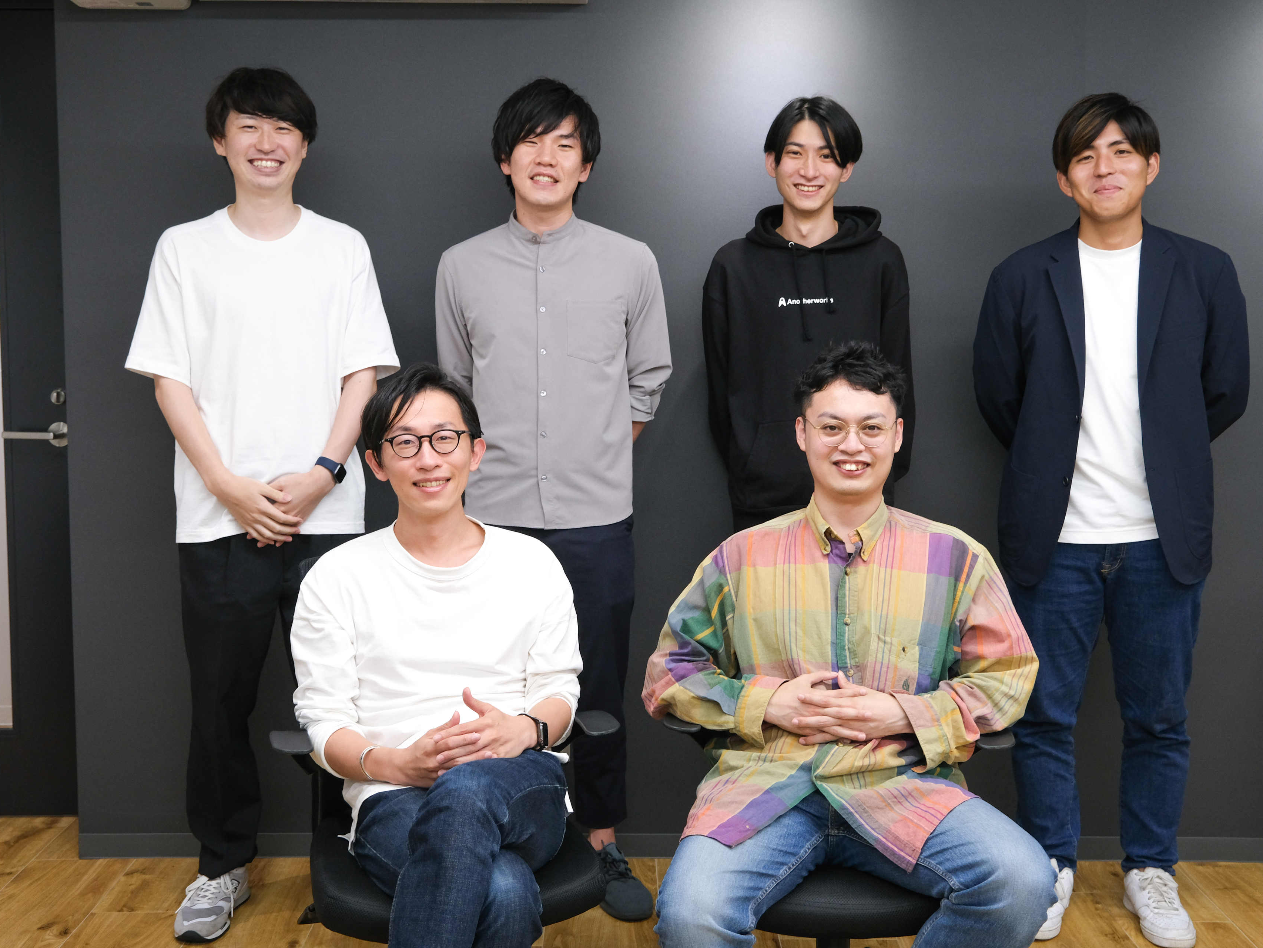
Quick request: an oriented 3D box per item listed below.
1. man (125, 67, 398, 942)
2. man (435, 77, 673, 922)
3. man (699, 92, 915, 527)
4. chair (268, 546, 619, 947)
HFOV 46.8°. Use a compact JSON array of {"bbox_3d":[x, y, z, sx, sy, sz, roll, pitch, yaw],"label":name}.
[{"bbox_3d":[-0.758,0.063,3.032,0.540,1.774,0.340,-1,6,-8],"label":"man"},{"bbox_3d":[-0.174,0.053,3.151,0.490,1.777,0.350,1,6,7],"label":"man"},{"bbox_3d":[0.377,0.072,3.163,0.460,1.743,0.350,1,6,5],"label":"man"},{"bbox_3d":[-0.308,0.581,2.370,0.610,0.880,0.620,-1,6,-12],"label":"chair"}]

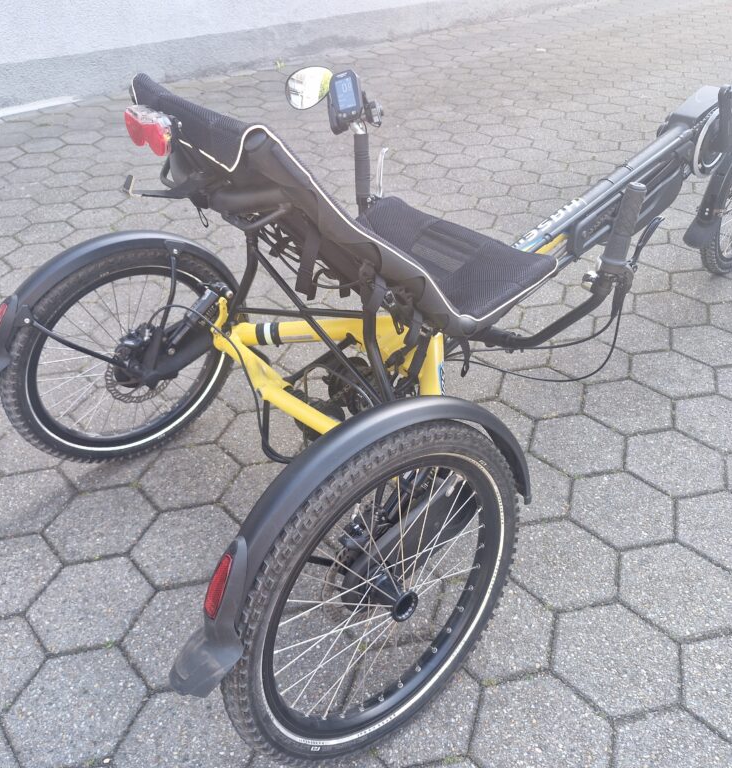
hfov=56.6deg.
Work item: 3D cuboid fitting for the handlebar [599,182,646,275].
[{"bbox_3d":[0.431,-0.260,1.145,0.040,0.159,0.040,-30,51,-29],"label":"handlebar"}]

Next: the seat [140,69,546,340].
[{"bbox_3d":[-0.032,-0.298,1.137,0.620,0.450,0.420,-28,43,-31],"label":"seat"}]

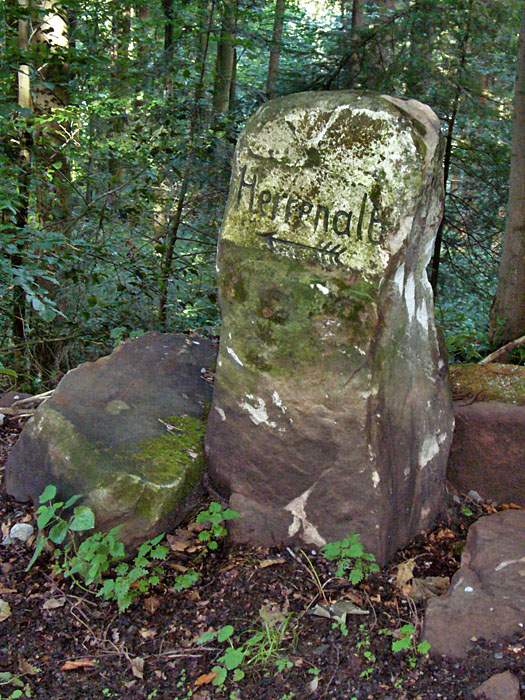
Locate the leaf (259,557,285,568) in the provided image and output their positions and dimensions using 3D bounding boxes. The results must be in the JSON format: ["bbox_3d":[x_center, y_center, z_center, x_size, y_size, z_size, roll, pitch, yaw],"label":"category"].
[{"bbox_3d":[0.025,0.586,2.730,0.067,0.016,0.025,-4,15,-27],"label":"leaf"}]

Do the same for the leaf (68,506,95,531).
[{"bbox_3d":[-0.481,0.447,2.631,0.066,0.014,0.062,35,48,24],"label":"leaf"}]

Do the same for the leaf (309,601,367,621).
[{"bbox_3d":[0.176,0.607,2.299,0.133,0.024,0.055,3,16,0],"label":"leaf"}]

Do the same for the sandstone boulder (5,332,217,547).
[{"bbox_3d":[-0.387,0.214,2.886,0.560,0.410,0.620,9,17,19],"label":"sandstone boulder"}]

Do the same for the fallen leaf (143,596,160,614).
[{"bbox_3d":[-0.275,0.633,2.454,0.043,0.020,0.058,1,24,-7],"label":"fallen leaf"}]

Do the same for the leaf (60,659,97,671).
[{"bbox_3d":[-0.406,0.695,2.189,0.078,0.015,0.028,0,14,-13],"label":"leaf"}]

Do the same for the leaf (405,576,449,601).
[{"bbox_3d":[0.432,0.628,2.611,0.110,0.025,0.085,12,16,33],"label":"leaf"}]

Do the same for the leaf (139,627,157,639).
[{"bbox_3d":[-0.254,0.623,2.185,0.040,0.013,0.032,3,16,0],"label":"leaf"}]

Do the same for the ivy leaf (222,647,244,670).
[{"bbox_3d":[-0.060,0.643,2.066,0.046,0.025,0.050,3,16,0],"label":"ivy leaf"}]

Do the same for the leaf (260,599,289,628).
[{"bbox_3d":[0.028,0.607,2.274,0.066,0.024,0.085,3,16,0],"label":"leaf"}]

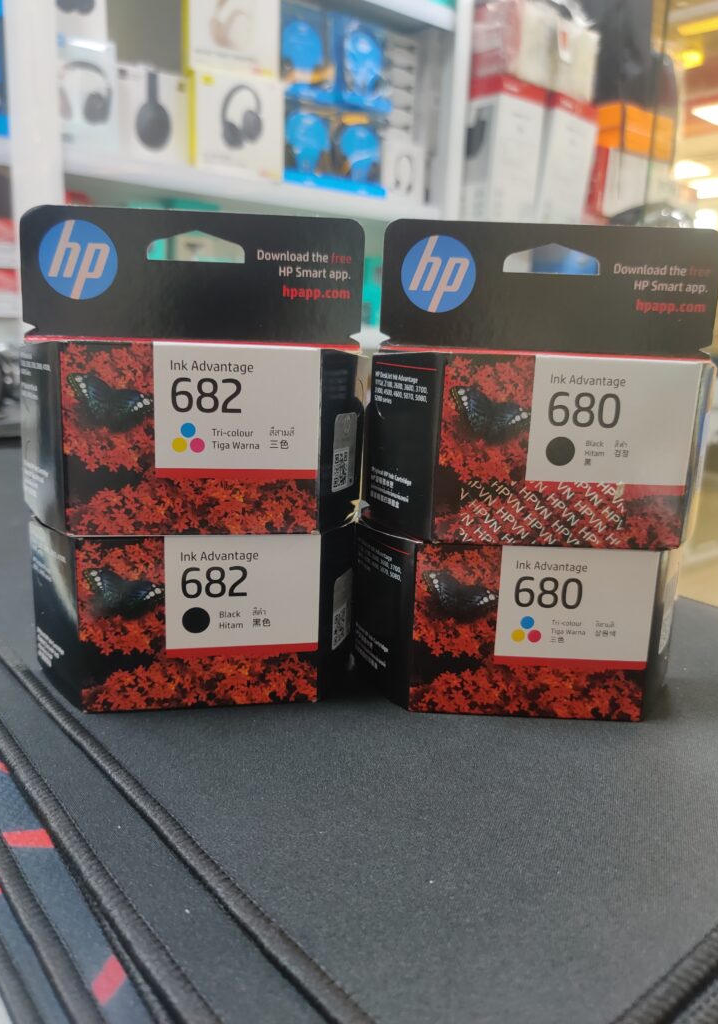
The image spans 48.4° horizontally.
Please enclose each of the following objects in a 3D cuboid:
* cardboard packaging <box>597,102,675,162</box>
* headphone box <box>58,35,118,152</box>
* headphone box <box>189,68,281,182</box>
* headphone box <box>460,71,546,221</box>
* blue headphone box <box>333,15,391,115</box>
[{"bbox_3d":[0.845,-1.174,2.511,0.264,0.130,0.150,-8,16,-38],"label":"cardboard packaging"},{"bbox_3d":[-0.488,-0.710,1.377,0.122,0.174,0.060,-8,16,-38],"label":"headphone box"},{"bbox_3d":[-0.245,-0.751,1.562,0.190,0.178,0.055,-8,16,-38],"label":"headphone box"},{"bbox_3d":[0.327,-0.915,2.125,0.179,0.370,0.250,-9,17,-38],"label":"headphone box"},{"bbox_3d":[-0.004,-0.938,1.688,0.127,0.175,0.060,-8,16,-38],"label":"blue headphone box"}]

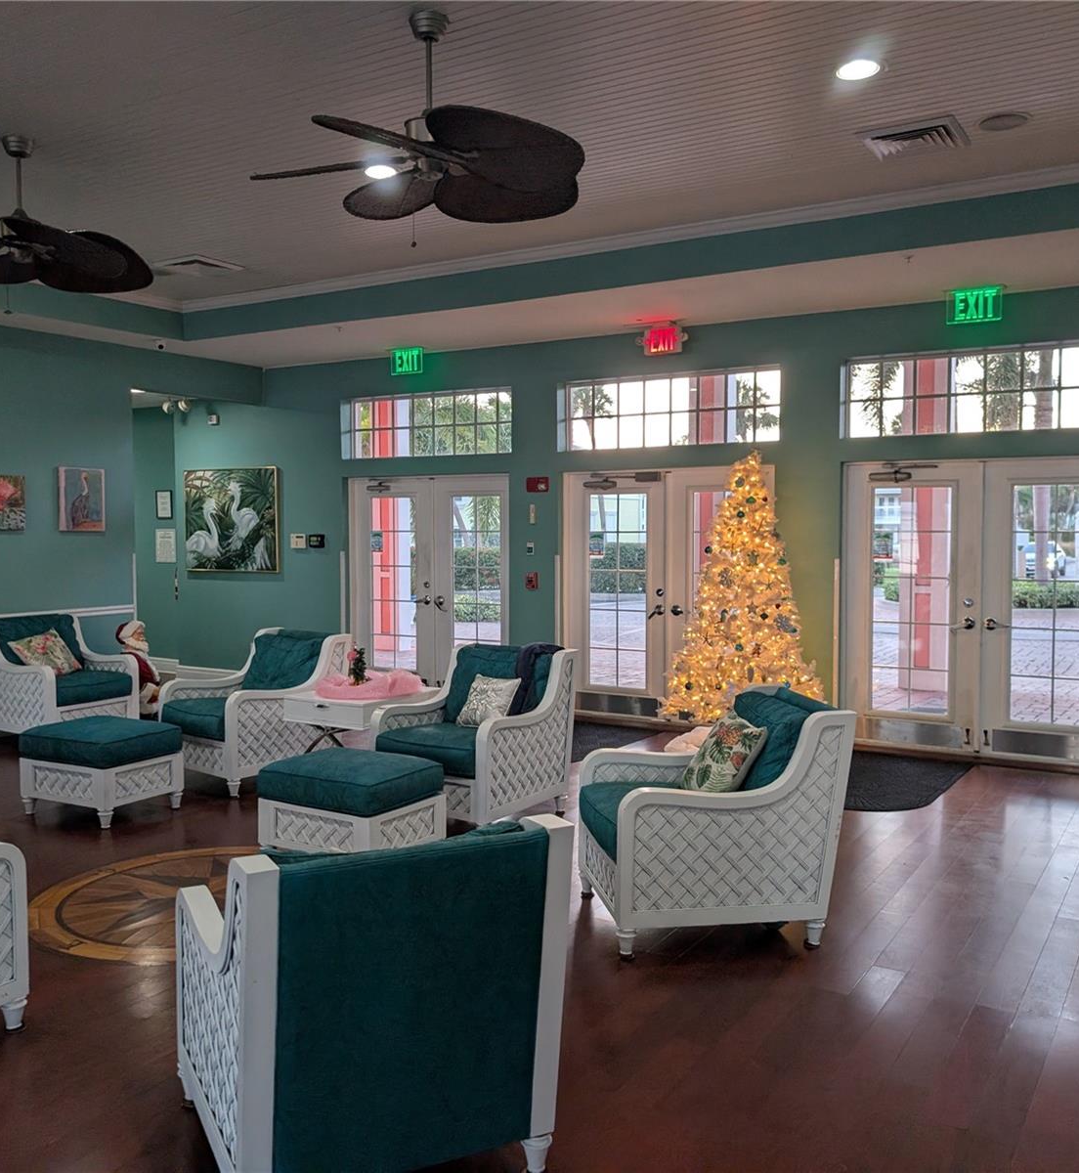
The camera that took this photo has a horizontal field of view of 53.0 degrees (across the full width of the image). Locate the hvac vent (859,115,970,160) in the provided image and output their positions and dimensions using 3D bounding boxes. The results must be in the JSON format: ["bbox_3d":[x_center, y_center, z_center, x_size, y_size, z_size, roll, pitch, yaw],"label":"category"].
[{"bbox_3d":[1.785,-2.099,5.131,0.440,0.035,0.450,2,4,32],"label":"hvac vent"}]

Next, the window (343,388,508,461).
[{"bbox_3d":[-1.005,-1.462,9.864,1.935,0.563,0.120,2,4,32],"label":"window"}]

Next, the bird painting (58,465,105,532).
[{"bbox_3d":[-3.726,-0.700,8.816,0.042,0.510,0.395,2,4,31],"label":"bird painting"}]

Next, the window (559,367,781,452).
[{"bbox_3d":[1.023,-1.385,8.597,1.924,0.566,0.120,2,4,32],"label":"window"}]

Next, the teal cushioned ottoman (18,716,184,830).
[{"bbox_3d":[-2.460,1.034,6.093,0.677,0.465,0.552,2,4,28],"label":"teal cushioned ottoman"}]

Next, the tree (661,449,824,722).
[{"bbox_3d":[1.415,0.118,7.541,1.130,2.140,1.130,2,4,32],"label":"tree"}]

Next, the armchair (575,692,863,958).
[{"bbox_3d":[0.689,0.917,4.437,0.910,0.909,0.760,-1,3,-9],"label":"armchair"}]

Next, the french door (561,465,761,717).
[{"bbox_3d":[1.000,0.110,8.499,1.800,2.045,0.130,2,4,31],"label":"french door"}]

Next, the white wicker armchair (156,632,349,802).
[{"bbox_3d":[-1.812,0.768,6.971,0.746,0.920,0.935,3,5,39],"label":"white wicker armchair"}]

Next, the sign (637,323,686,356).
[{"bbox_3d":[0.930,-1.878,8.183,0.420,0.240,0.085,2,4,32],"label":"sign"}]

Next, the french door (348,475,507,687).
[{"bbox_3d":[-0.982,0.042,9.684,1.790,2.045,0.130,2,4,31],"label":"french door"}]

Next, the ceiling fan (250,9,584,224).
[{"bbox_3d":[-0.387,-1.726,3.822,1.260,0.600,1.260,2,4,31],"label":"ceiling fan"}]

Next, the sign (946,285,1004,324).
[{"bbox_3d":[2.769,-1.791,6.885,0.335,0.220,0.050,2,4,31],"label":"sign"}]

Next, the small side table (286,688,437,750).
[{"bbox_3d":[-1.076,0.947,6.587,0.585,0.600,0.700,2,4,31],"label":"small side table"}]

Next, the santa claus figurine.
[{"bbox_3d":[-3.184,0.694,8.632,0.330,0.870,0.330,0,3,2],"label":"santa claus figurine"}]

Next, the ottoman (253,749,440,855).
[{"bbox_3d":[-0.896,1.086,5.200,0.689,0.485,0.546,2,4,33],"label":"ottoman"}]

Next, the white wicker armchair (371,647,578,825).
[{"bbox_3d":[-0.338,0.832,6.014,0.746,0.920,0.935,3,4,34],"label":"white wicker armchair"}]

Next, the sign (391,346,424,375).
[{"bbox_3d":[-1.155,-1.970,9.445,0.345,0.230,0.055,2,4,32],"label":"sign"}]

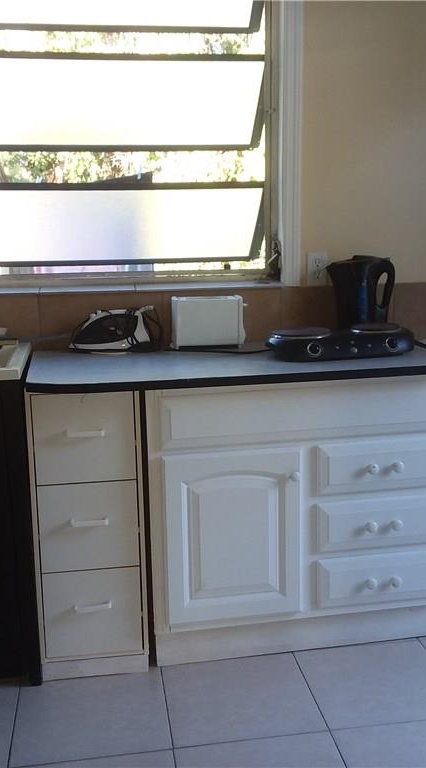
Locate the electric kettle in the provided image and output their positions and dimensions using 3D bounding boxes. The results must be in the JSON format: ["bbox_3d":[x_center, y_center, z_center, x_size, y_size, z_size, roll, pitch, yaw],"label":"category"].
[{"bbox_3d":[0.486,-0.284,2.664,0.231,0.278,0.160,-2,11,-3],"label":"electric kettle"}]

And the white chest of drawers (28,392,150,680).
[{"bbox_3d":[-0.375,0.382,2.449,0.295,0.824,0.526,-3,11,-8],"label":"white chest of drawers"}]

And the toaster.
[{"bbox_3d":[-0.014,-0.205,2.660,0.240,0.166,0.123,-3,11,-8],"label":"toaster"}]

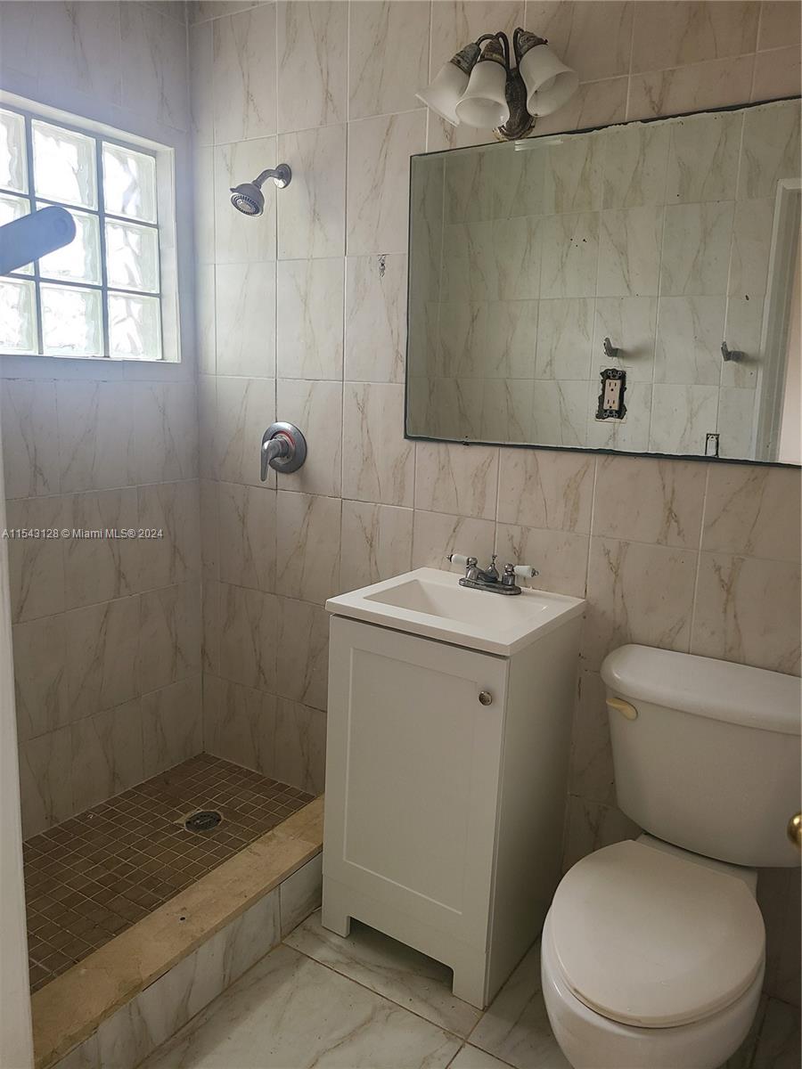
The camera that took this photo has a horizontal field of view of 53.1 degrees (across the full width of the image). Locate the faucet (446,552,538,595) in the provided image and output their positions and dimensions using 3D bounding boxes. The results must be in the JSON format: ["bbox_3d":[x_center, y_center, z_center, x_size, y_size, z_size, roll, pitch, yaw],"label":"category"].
[{"bbox_3d":[0.212,0.098,1.998,0.256,0.080,0.108,9,14,33],"label":"faucet"}]

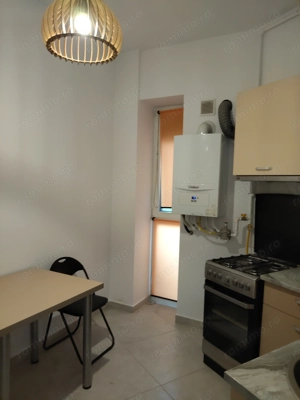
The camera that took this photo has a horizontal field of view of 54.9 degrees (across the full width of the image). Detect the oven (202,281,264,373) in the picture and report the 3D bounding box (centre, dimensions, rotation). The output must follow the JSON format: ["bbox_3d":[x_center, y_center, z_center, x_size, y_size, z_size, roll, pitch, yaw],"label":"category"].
[{"bbox_3d":[0.808,1.046,2.397,0.535,0.733,0.485,-1,5,-33],"label":"oven"}]

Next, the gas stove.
[{"bbox_3d":[0.827,0.603,2.367,0.530,0.152,0.485,-1,5,-33],"label":"gas stove"}]

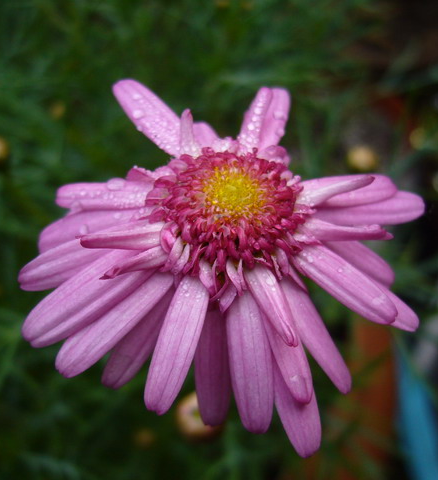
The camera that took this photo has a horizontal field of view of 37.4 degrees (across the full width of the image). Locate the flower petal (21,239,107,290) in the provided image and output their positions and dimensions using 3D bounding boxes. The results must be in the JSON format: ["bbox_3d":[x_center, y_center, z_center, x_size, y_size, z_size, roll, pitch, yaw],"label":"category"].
[{"bbox_3d":[-0.023,0.003,0.102,0.017,0.003,0.005,-18,54,7],"label":"flower petal"}]

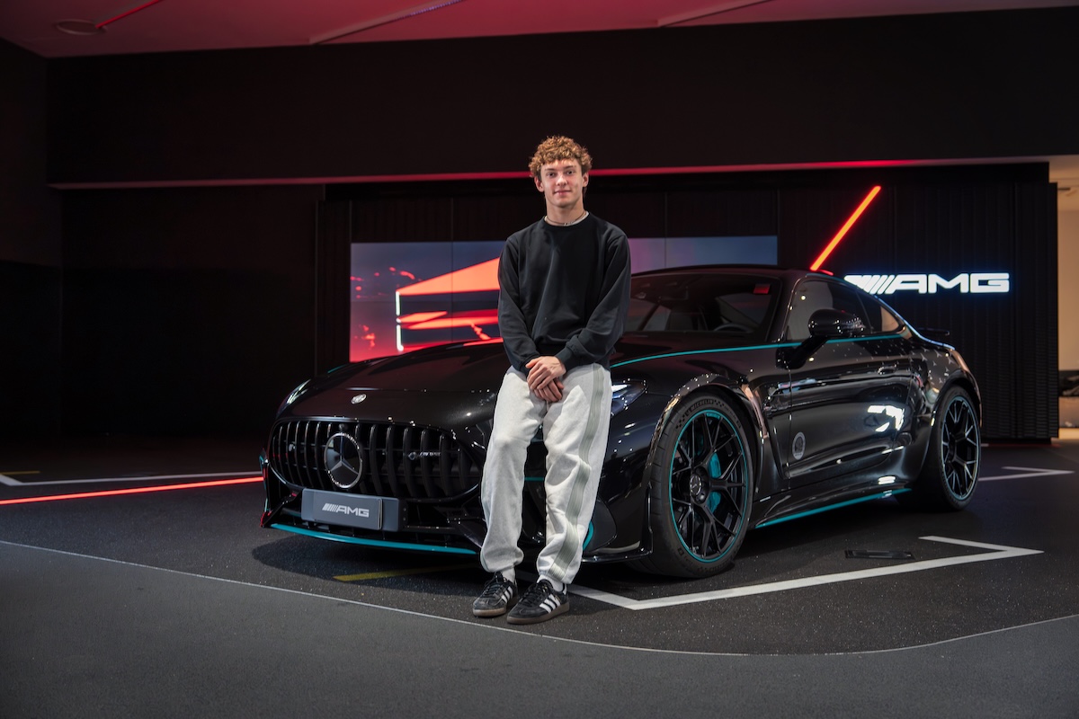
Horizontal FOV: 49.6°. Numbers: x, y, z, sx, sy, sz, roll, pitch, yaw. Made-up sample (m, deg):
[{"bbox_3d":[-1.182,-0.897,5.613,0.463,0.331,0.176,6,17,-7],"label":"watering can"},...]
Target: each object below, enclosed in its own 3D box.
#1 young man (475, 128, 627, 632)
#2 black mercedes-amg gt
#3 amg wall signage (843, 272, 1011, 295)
[{"bbox_3d":[0.049,0.022,3.880,0.480,1.595,0.500,0,-1,16],"label":"young man"},{"bbox_3d":[0.767,0.171,6.133,2.050,1.354,4.728,-1,-1,39],"label":"black mercedes-amg gt"},{"bbox_3d":[4.410,-0.865,13.300,1.810,0.225,0.070,0,-1,9],"label":"amg wall signage"}]

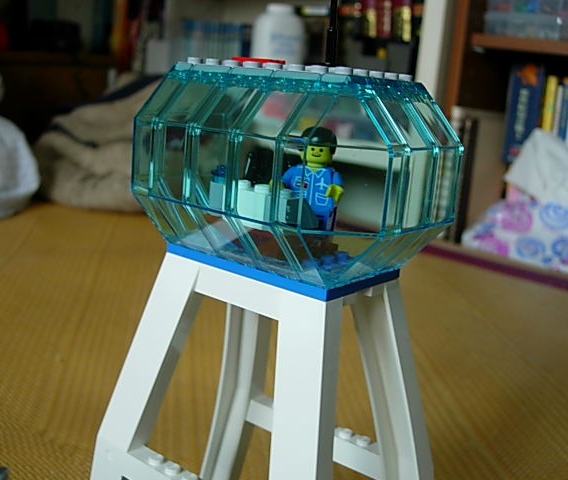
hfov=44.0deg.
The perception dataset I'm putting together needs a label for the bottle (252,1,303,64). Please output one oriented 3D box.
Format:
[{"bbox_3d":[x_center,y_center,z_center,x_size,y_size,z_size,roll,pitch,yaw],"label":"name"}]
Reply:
[{"bbox_3d":[-0.012,-0.275,1.078,0.079,0.165,0.072,2,13,-11],"label":"bottle"}]

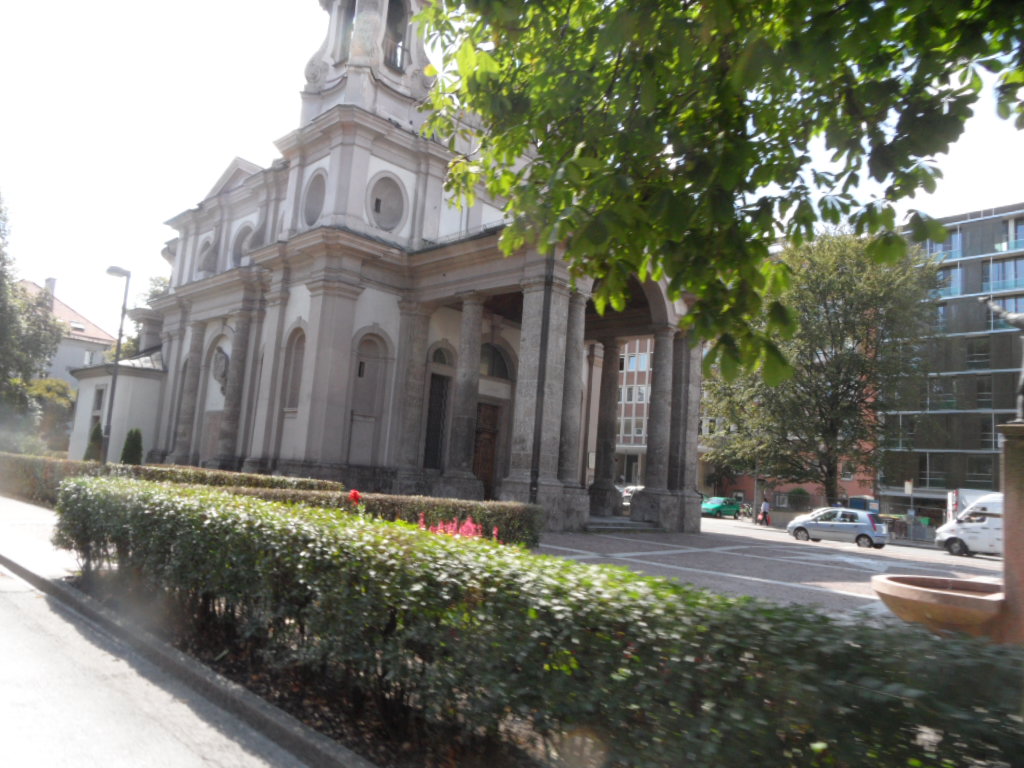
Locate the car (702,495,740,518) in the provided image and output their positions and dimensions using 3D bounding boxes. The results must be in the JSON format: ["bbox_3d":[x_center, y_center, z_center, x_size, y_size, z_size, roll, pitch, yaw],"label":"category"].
[{"bbox_3d":[14.204,8.495,49.261,1.690,1.470,3.950,-3,-10,45],"label":"car"}]

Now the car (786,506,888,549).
[{"bbox_3d":[13.518,5.886,29.626,3.860,1.480,1.670,-2,-10,42],"label":"car"}]

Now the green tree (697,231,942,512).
[{"bbox_3d":[19.371,-0.379,44.575,13.200,18.470,13.200,-3,-10,45],"label":"green tree"}]

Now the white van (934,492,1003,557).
[{"bbox_3d":[19.704,5.528,27.514,5.600,2.580,1.950,-3,-10,45],"label":"white van"}]

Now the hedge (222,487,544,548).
[{"bbox_3d":[-2.821,3.158,16.446,7.800,1.070,0.950,9,-8,-32],"label":"hedge"}]

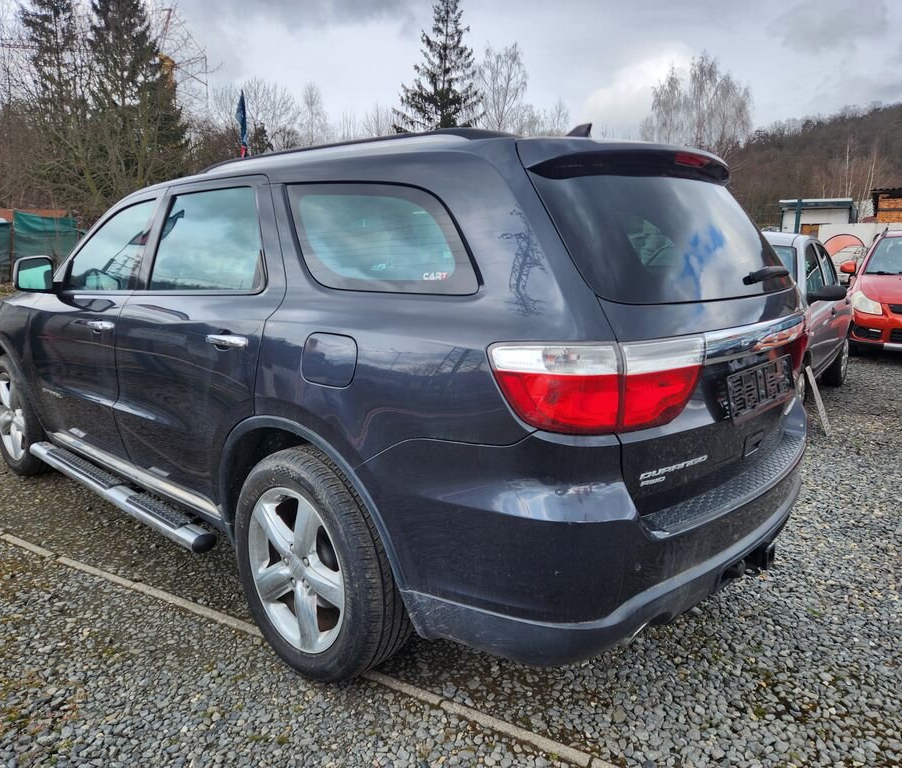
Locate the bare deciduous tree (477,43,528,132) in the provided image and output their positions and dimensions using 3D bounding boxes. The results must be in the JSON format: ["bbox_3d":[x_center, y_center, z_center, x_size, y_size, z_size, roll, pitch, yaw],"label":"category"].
[{"bbox_3d":[3.770,-17.090,52.637,4.100,17.218,4.100,1,11,4],"label":"bare deciduous tree"}]

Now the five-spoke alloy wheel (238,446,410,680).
[{"bbox_3d":[-0.447,0.603,2.345,0.773,0.773,0.270,10,14,41],"label":"five-spoke alloy wheel"}]

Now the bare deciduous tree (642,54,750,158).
[{"bbox_3d":[18.495,-16.705,52.833,8.800,16.713,7.500,4,11,18],"label":"bare deciduous tree"}]

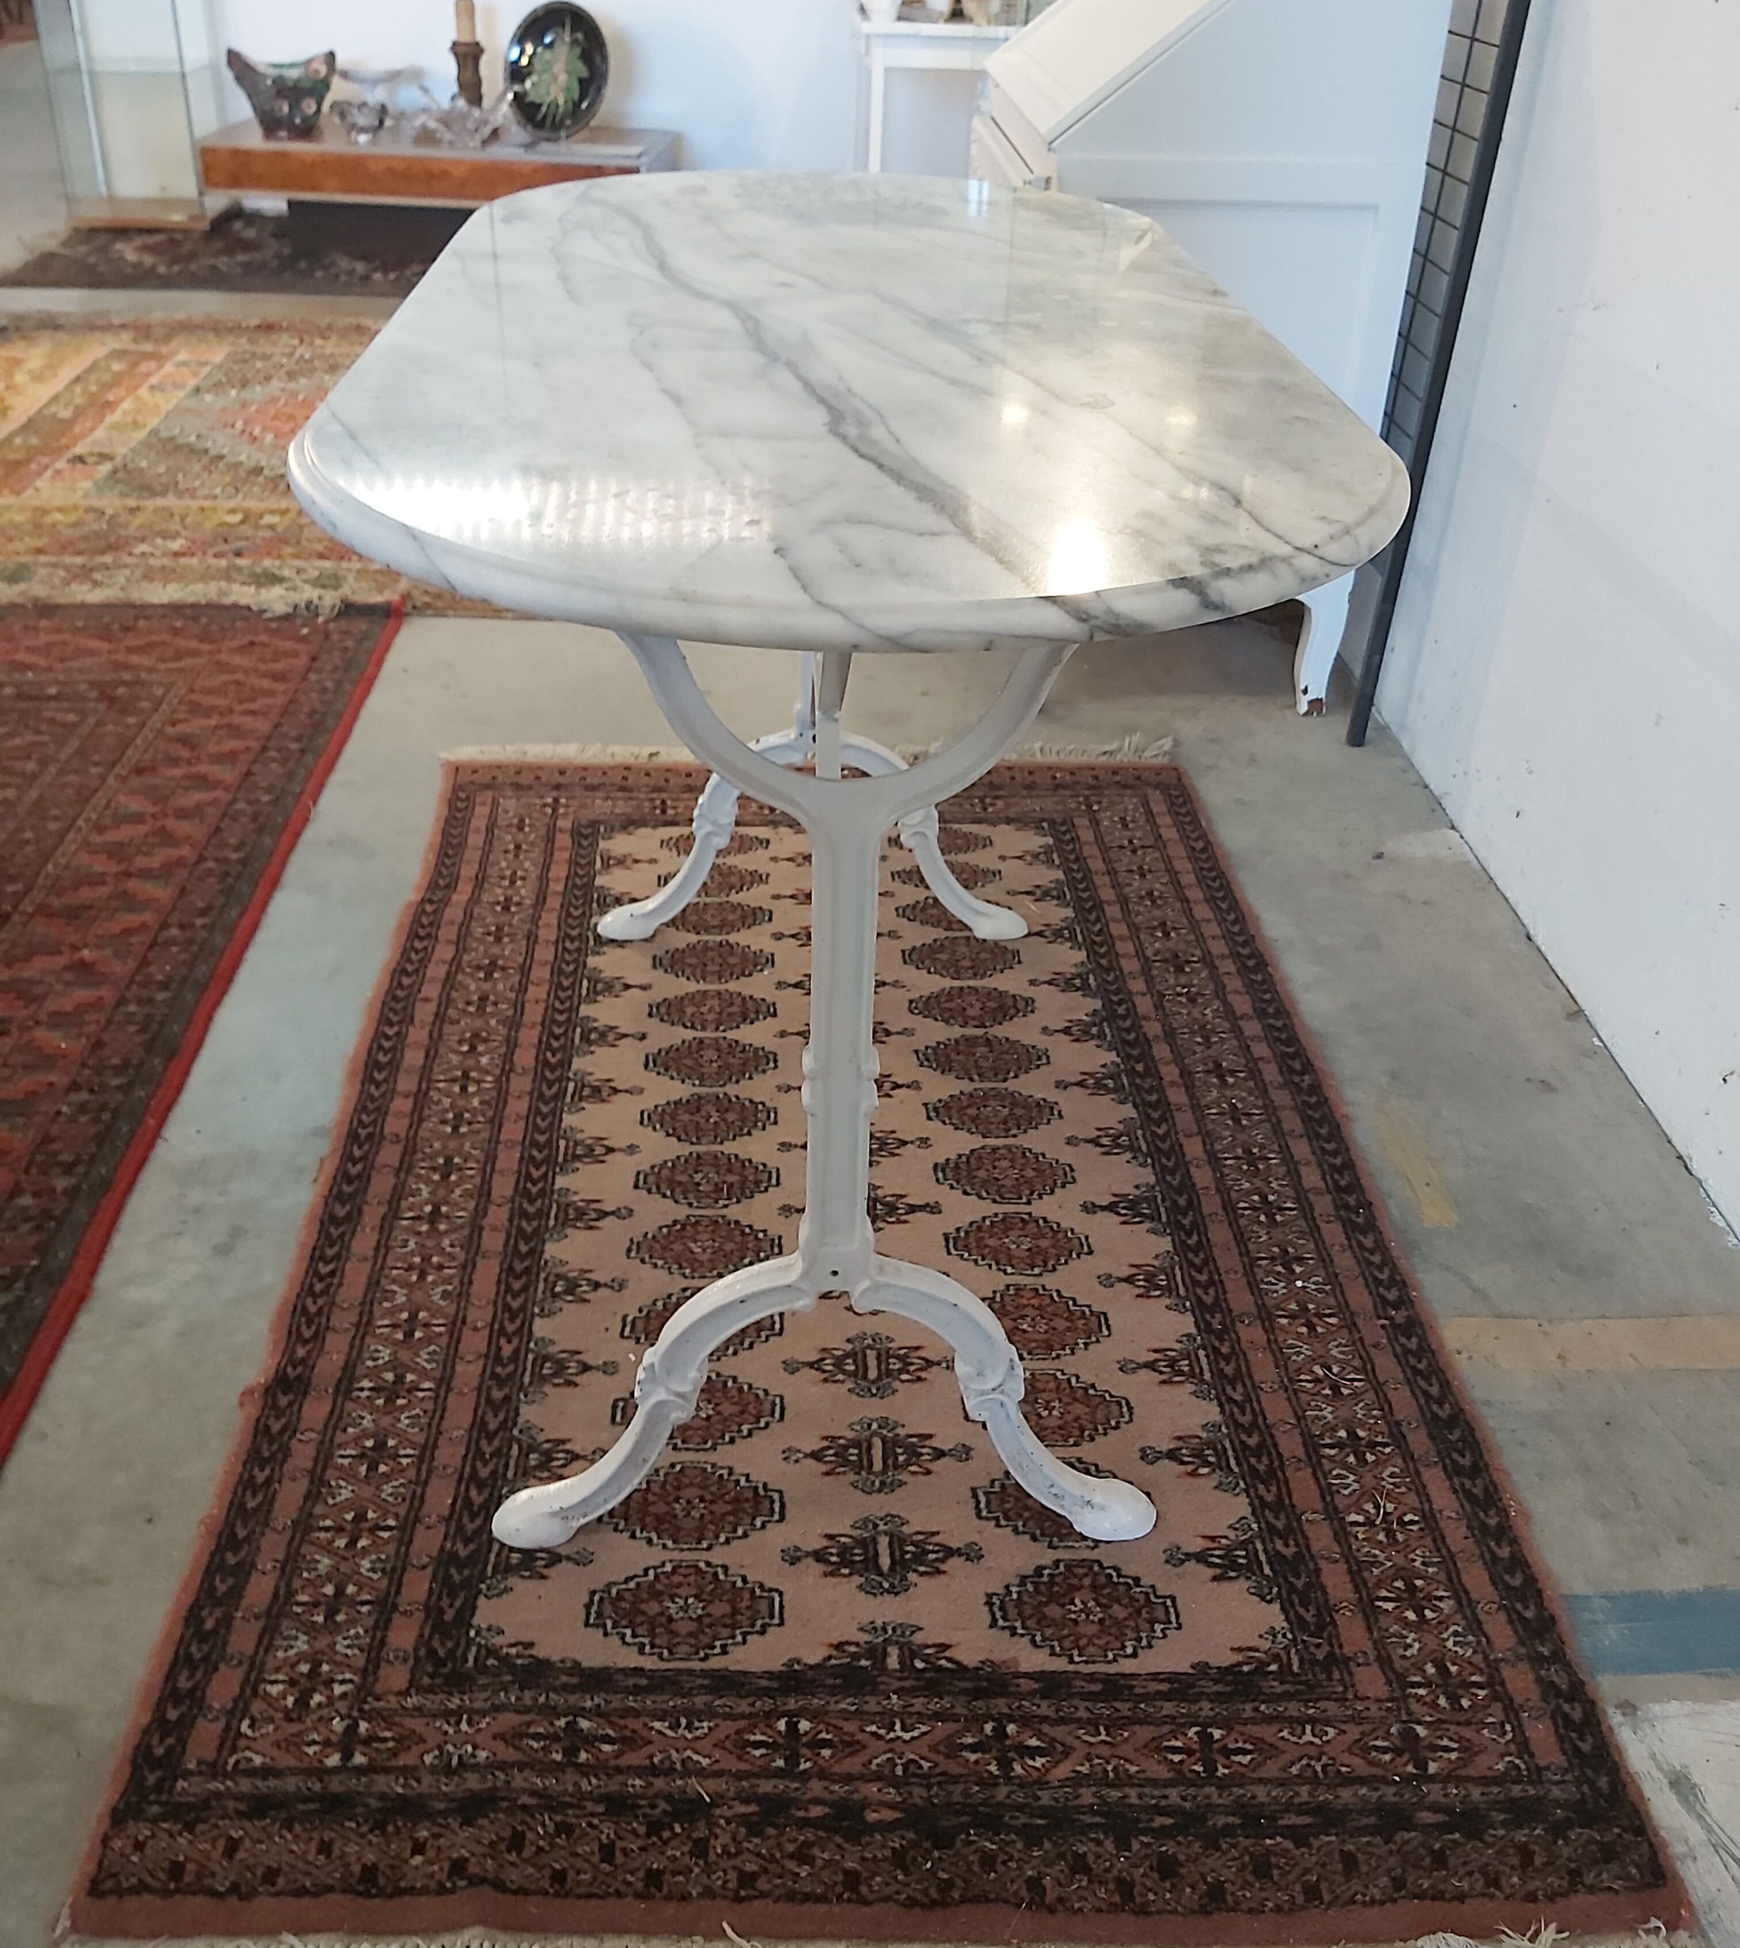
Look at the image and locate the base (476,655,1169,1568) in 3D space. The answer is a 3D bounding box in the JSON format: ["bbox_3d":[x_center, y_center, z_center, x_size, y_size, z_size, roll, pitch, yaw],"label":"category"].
[{"bbox_3d":[-0.037,-0.134,1.391,0.475,0.725,0.875,0,33,-4],"label":"base"}]

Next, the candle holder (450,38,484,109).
[{"bbox_3d":[-1.123,-2.489,4.875,0.075,0.215,0.075,0,33,-4],"label":"candle holder"}]

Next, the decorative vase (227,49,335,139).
[{"bbox_3d":[-1.591,-2.380,4.713,0.260,0.195,0.170,3,33,2],"label":"decorative vase"}]

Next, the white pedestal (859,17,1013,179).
[{"bbox_3d":[0.160,-2.271,4.830,0.391,0.648,0.350,1,33,-1],"label":"white pedestal"}]

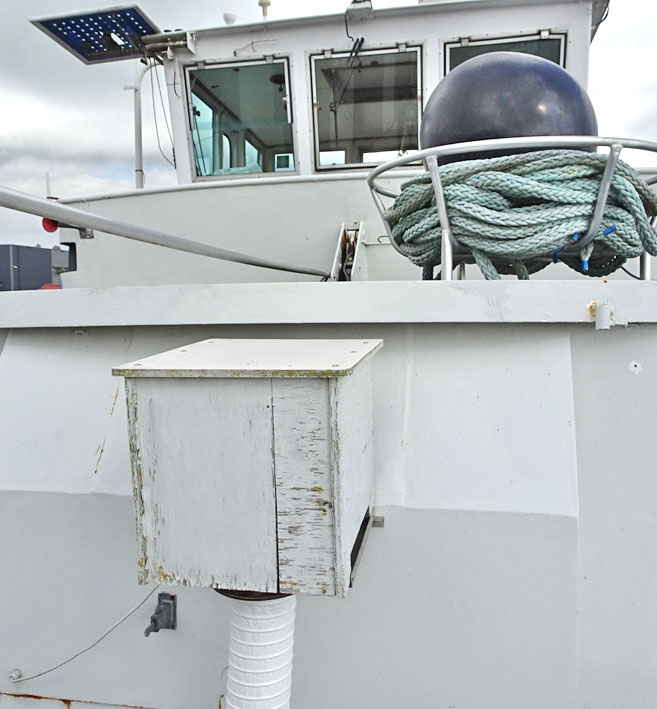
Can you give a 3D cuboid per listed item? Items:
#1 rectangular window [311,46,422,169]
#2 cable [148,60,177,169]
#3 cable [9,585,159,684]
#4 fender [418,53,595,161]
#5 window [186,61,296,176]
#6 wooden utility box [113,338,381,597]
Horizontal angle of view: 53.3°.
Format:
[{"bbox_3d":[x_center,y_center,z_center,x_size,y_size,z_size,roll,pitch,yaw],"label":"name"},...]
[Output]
[{"bbox_3d":[0.217,-1.371,3.677,0.621,0.620,0.050,1,14,13],"label":"rectangular window"},{"bbox_3d":[-0.998,-1.441,3.941,0.182,0.634,0.100,1,4,12],"label":"cable"},{"bbox_3d":[-0.822,0.934,2.169,0.562,0.398,0.030,1,4,12],"label":"cable"},{"bbox_3d":[0.635,-0.745,2.340,0.608,0.608,0.608,1,4,12],"label":"fender"},{"bbox_3d":[-0.510,-1.376,3.839,0.646,0.633,0.050,1,14,13],"label":"window"},{"bbox_3d":[-0.151,0.241,1.701,0.534,0.493,0.583,0,7,11],"label":"wooden utility box"}]

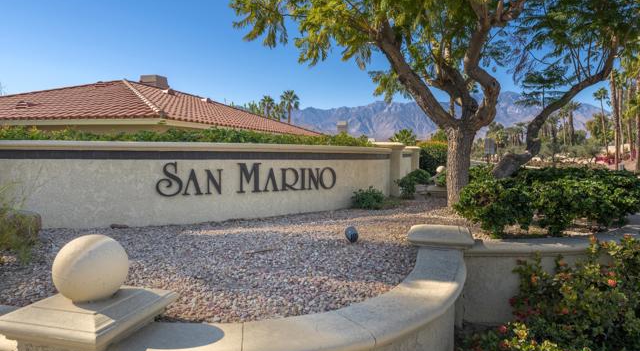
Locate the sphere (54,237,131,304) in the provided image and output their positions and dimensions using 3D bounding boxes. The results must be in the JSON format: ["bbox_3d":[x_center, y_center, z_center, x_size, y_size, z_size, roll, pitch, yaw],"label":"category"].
[{"bbox_3d":[-1.206,0.492,2.259,0.355,0.350,0.355,0,2,0],"label":"sphere"}]

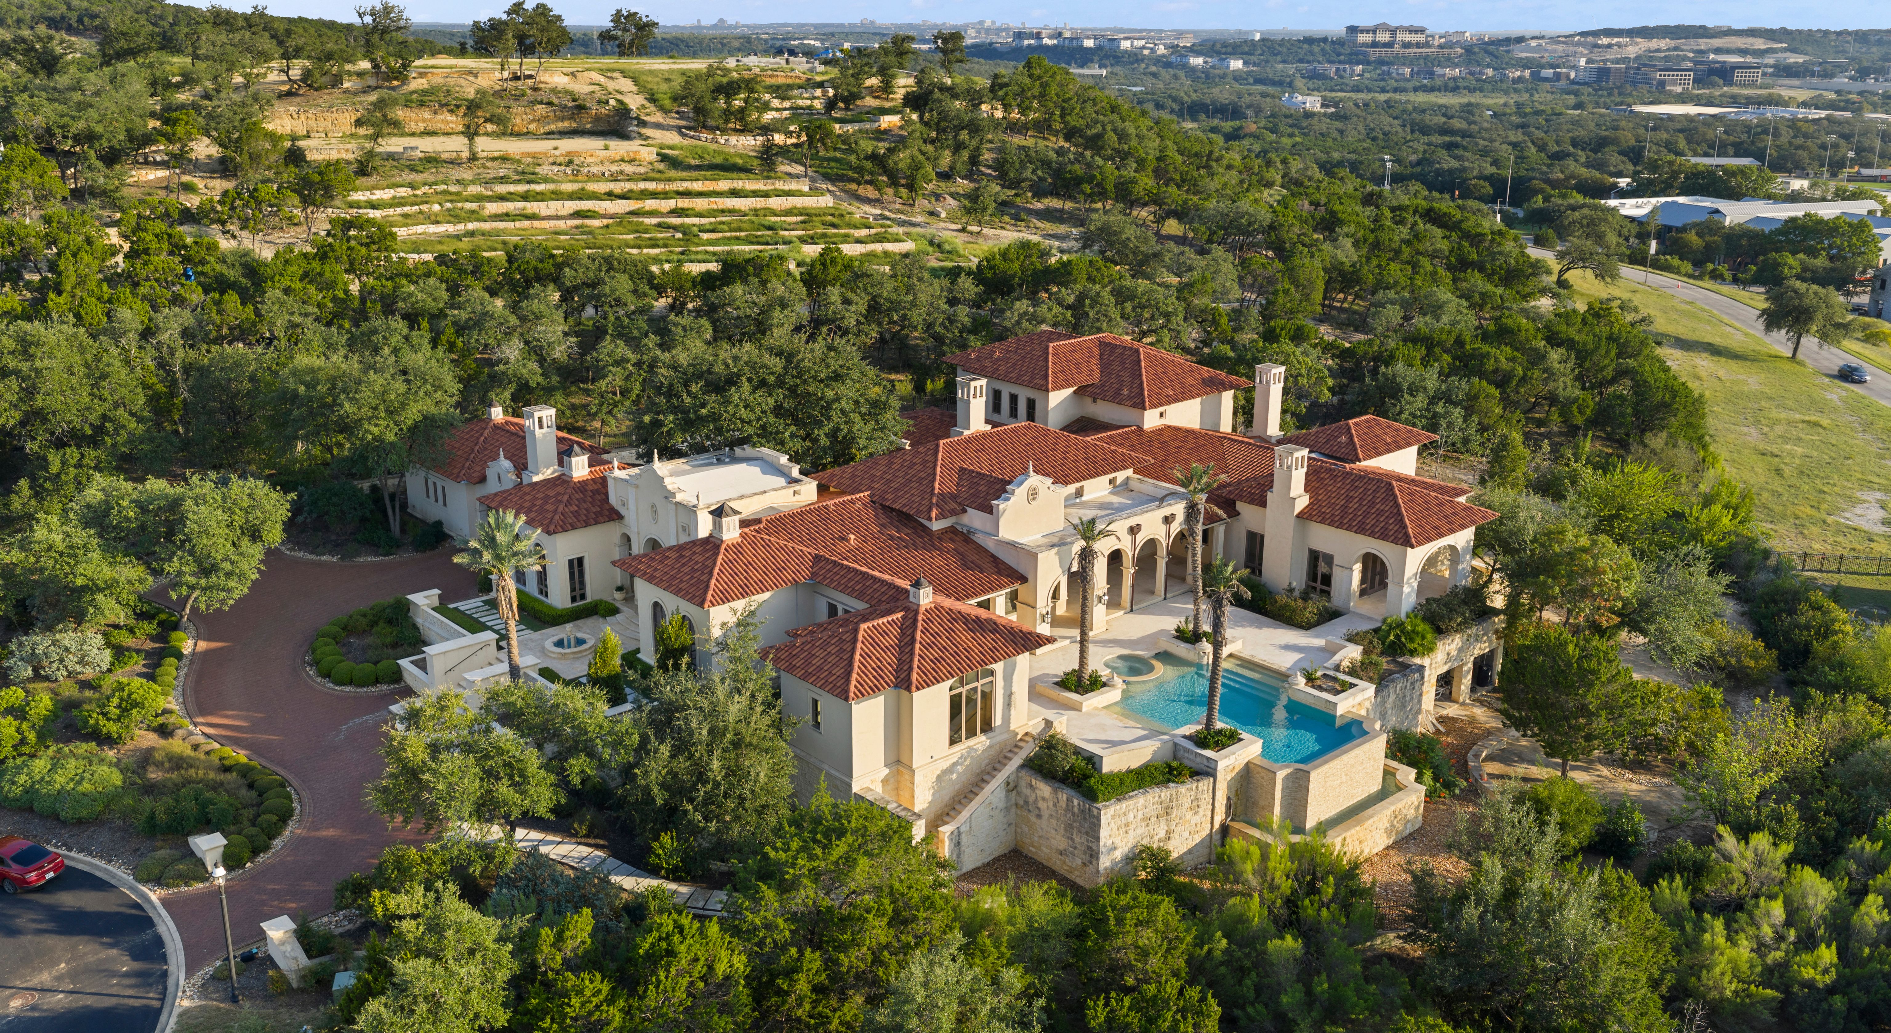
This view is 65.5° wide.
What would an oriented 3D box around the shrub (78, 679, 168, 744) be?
[{"bbox_3d":[-37.430,8.870,66.980,3.700,2.600,3.700,0,18,0],"label":"shrub"}]

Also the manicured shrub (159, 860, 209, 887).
[{"bbox_3d":[-27.667,12.952,53.481,1.700,0.800,1.400,-10,21,-29],"label":"manicured shrub"}]

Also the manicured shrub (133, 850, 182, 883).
[{"bbox_3d":[-31.290,13.970,58.550,1.900,1.000,1.900,0,18,0],"label":"manicured shrub"}]

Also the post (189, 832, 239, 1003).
[{"bbox_3d":[-23.086,13.294,46.984,0.500,5.100,0.500,-10,21,-28],"label":"post"}]

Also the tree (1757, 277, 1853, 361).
[{"bbox_3d":[105.260,-24.210,180.410,10.220,10.160,10.220,0,18,0],"label":"tree"}]

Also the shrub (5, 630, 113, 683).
[{"bbox_3d":[-41.244,6.453,68.317,4.700,1.900,3.600,-12,22,-31],"label":"shrub"}]

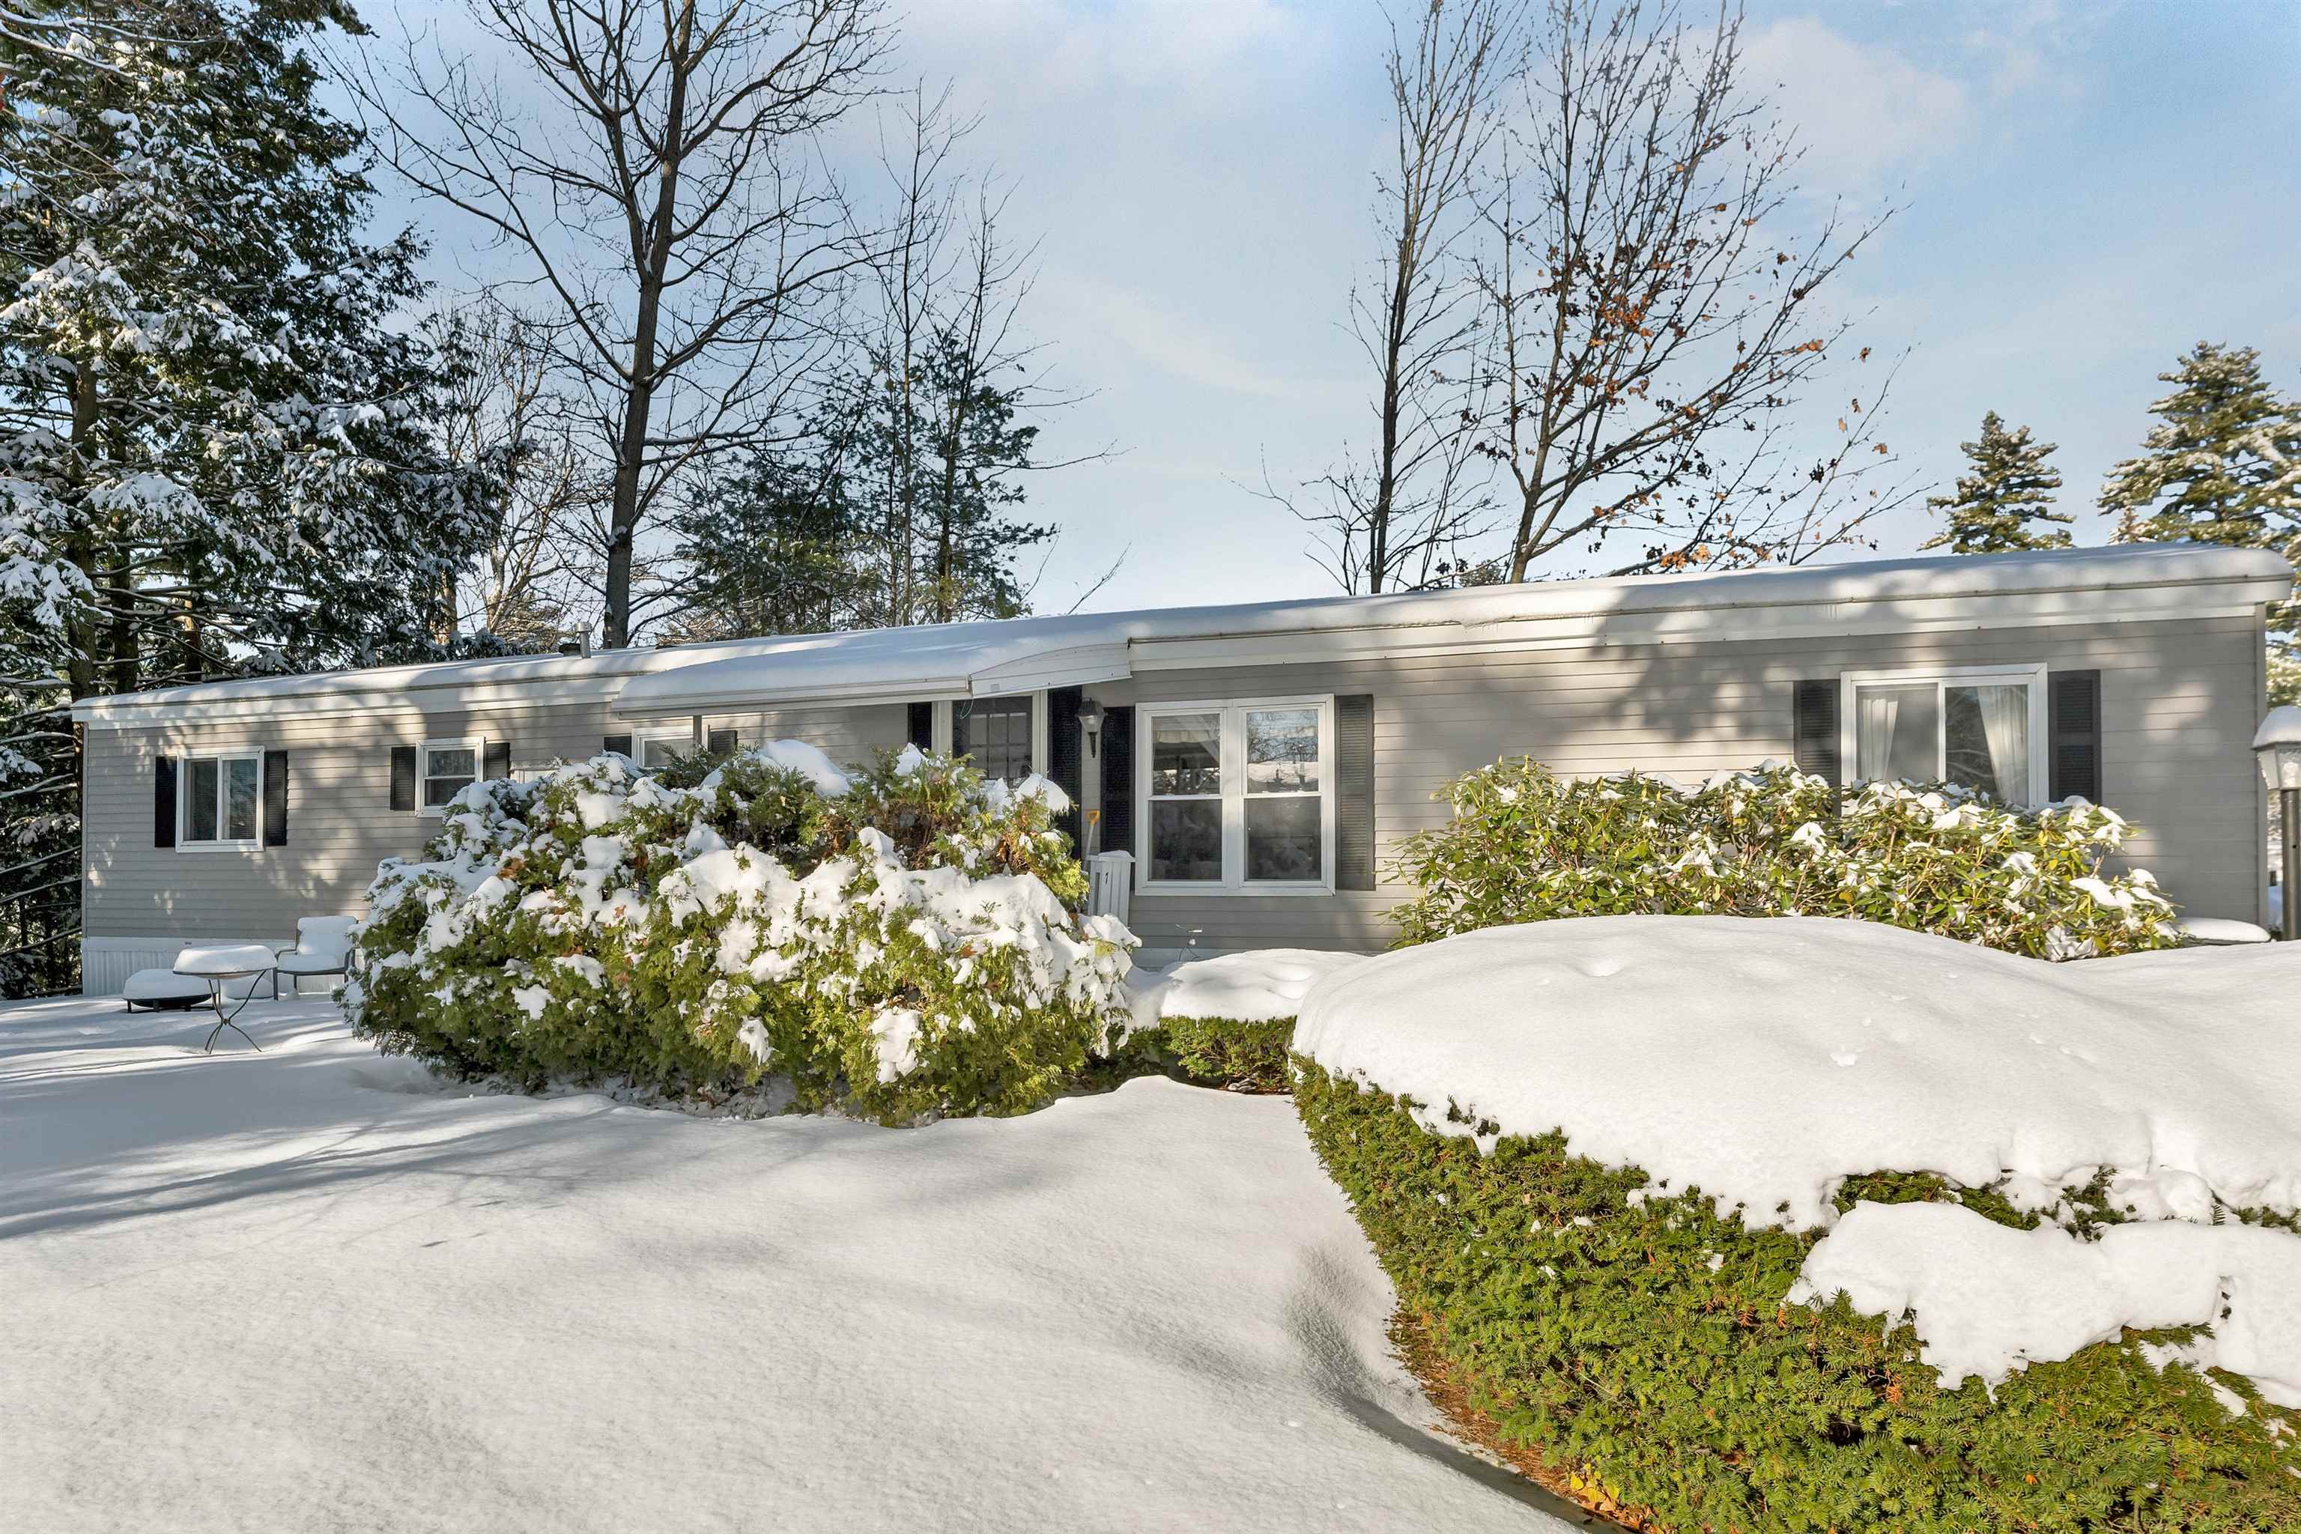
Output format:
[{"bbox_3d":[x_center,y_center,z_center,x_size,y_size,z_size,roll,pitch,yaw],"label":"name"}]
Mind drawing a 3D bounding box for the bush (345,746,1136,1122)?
[{"bbox_3d":[-2.720,0.980,8.450,5.300,2.200,2.500,0,-2,16],"label":"bush"}]

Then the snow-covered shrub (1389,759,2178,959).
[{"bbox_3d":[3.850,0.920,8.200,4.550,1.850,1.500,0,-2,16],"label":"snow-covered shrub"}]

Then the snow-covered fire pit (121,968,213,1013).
[{"bbox_3d":[-8.720,2.000,11.400,0.720,0.450,0.720,1,-2,-23],"label":"snow-covered fire pit"}]

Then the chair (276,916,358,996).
[{"bbox_3d":[-7.740,1.800,11.900,0.640,0.830,0.700,0,-2,-16],"label":"chair"}]

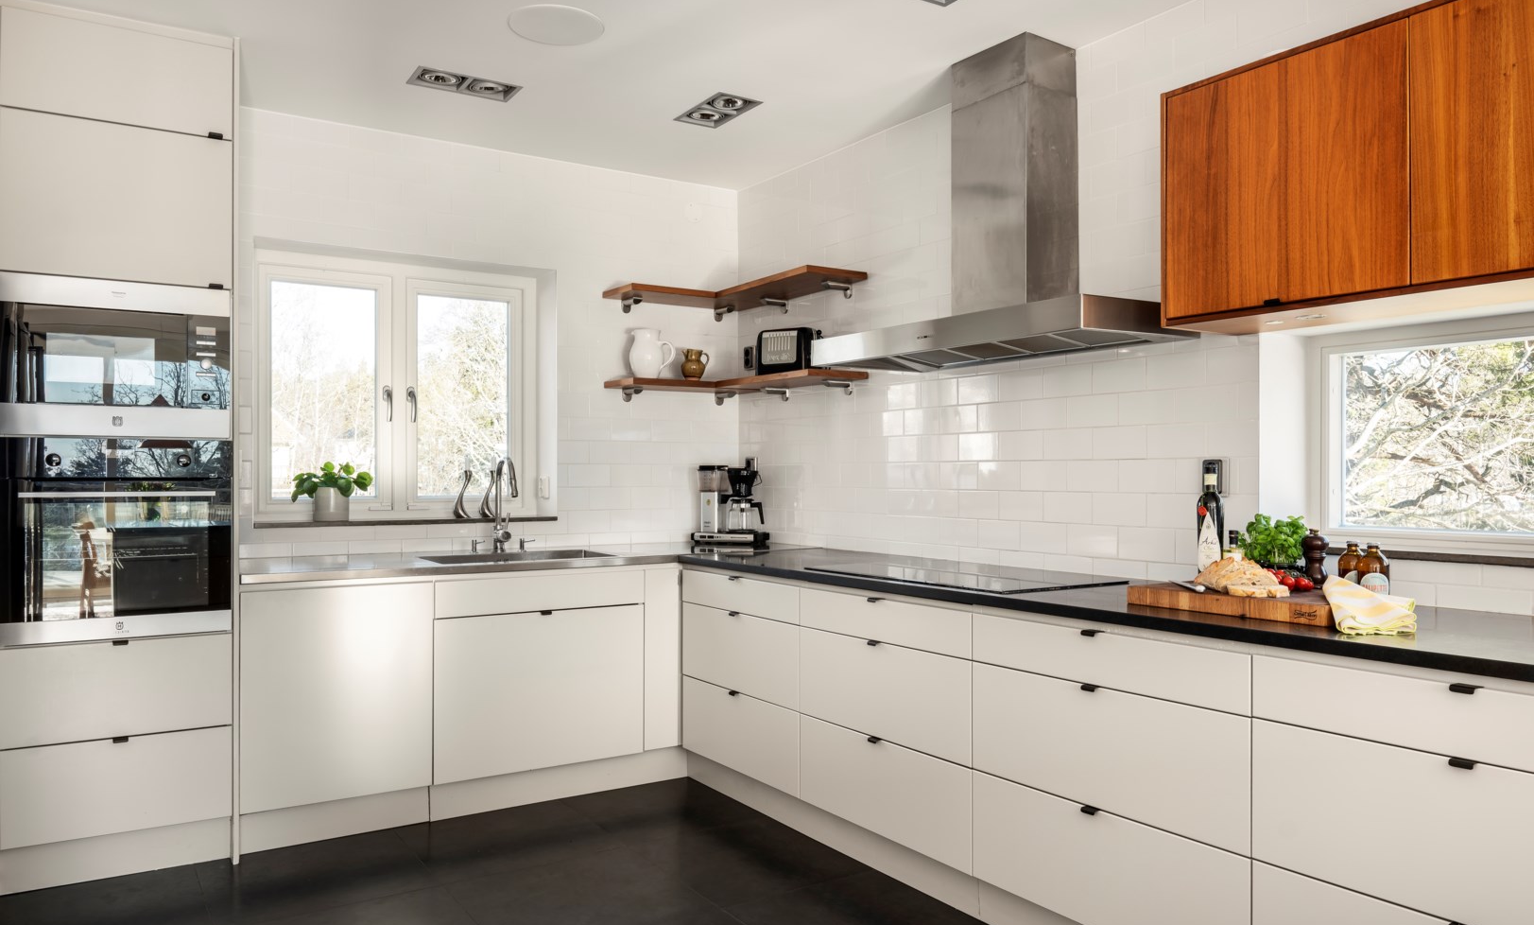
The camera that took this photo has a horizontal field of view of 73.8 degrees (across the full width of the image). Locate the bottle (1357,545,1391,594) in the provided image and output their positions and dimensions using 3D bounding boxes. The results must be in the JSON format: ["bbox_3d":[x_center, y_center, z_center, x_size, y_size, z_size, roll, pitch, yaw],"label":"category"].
[{"bbox_3d":[1.388,0.264,2.341,0.073,0.157,0.073,0,-1,-34],"label":"bottle"}]

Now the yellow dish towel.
[{"bbox_3d":[1.276,0.297,2.146,0.185,0.086,0.230,-1,-1,31],"label":"yellow dish towel"}]

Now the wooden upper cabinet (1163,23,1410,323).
[{"bbox_3d":[1.341,-0.661,2.529,0.319,0.603,0.605,0,-1,-34],"label":"wooden upper cabinet"}]

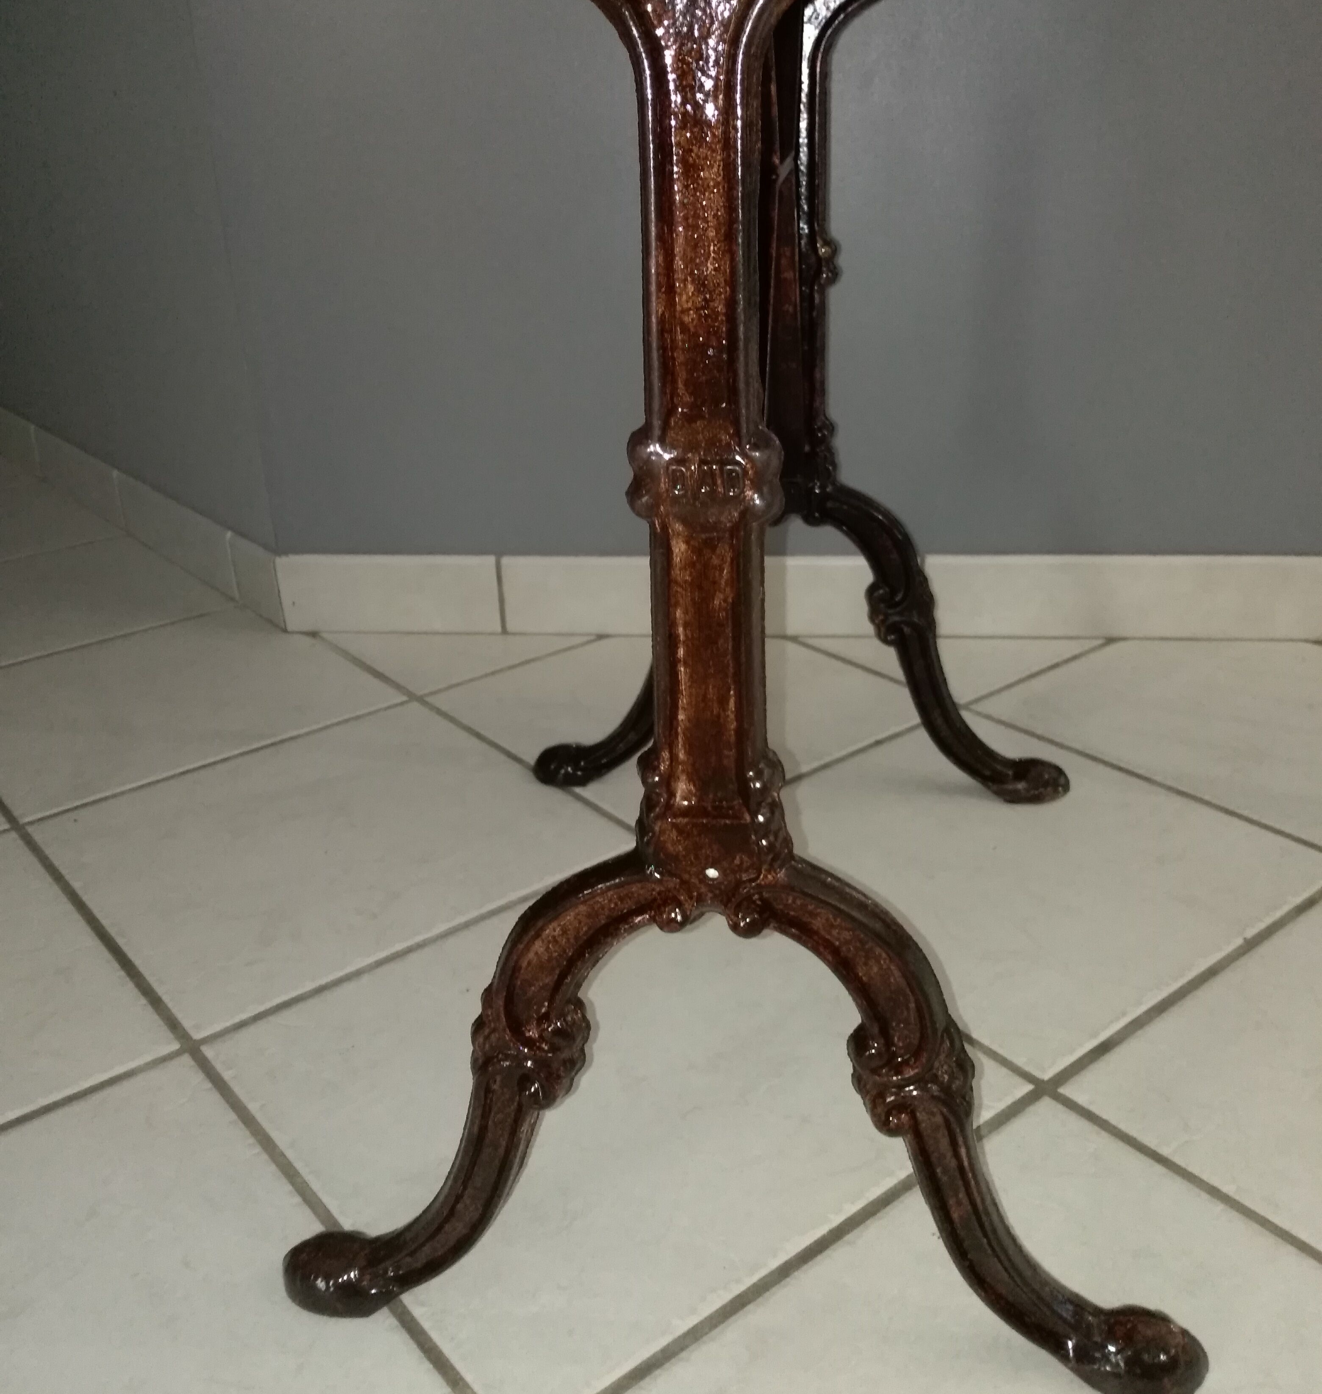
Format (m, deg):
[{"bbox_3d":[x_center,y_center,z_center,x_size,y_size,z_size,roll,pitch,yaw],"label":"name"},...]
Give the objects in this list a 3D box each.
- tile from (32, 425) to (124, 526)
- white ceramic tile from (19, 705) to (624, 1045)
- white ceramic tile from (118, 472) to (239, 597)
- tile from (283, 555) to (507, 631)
[{"bbox_3d":[-0.785,-0.292,1.771,0.010,0.081,0.338,-20,30,-34],"label":"tile"},{"bbox_3d":[-0.243,0.104,0.974,0.333,0.010,0.333,-20,30,-34],"label":"white ceramic tile"},{"bbox_3d":[-0.567,-0.189,1.529,0.010,0.081,0.336,-20,30,-34],"label":"white ceramic tile"},{"bbox_3d":[-0.267,-0.103,1.320,0.221,0.081,0.010,1,25,6],"label":"tile"}]

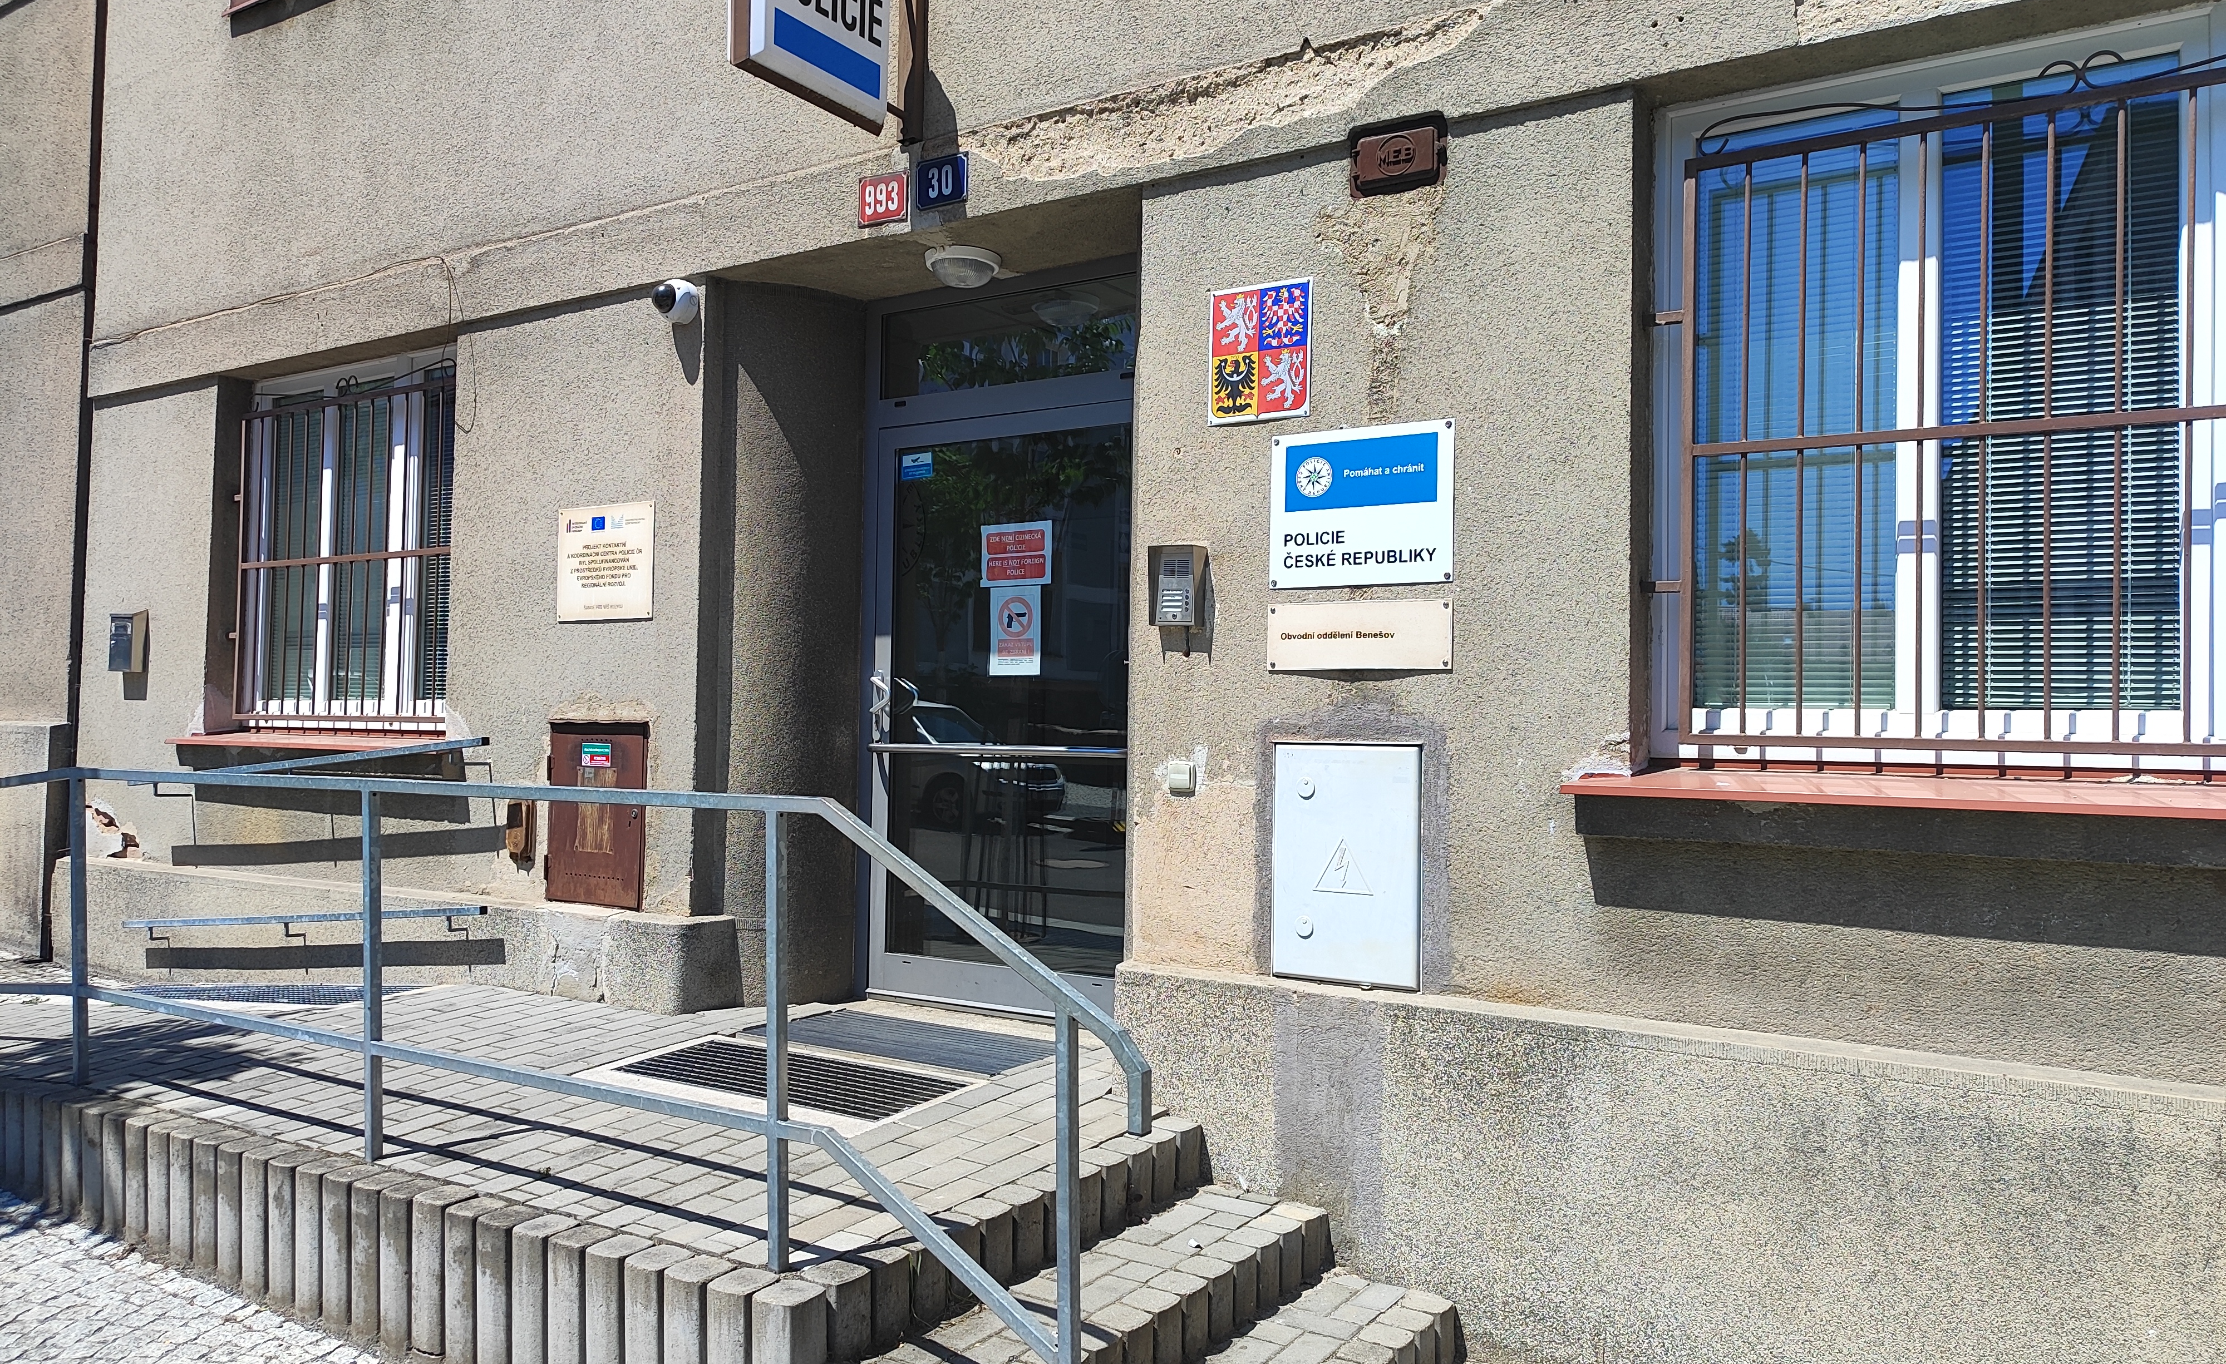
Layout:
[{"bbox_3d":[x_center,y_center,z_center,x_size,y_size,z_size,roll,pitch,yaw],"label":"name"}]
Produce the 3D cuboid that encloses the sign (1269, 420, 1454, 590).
[{"bbox_3d":[0.637,-0.451,3.975,0.500,0.404,0.020,0,-2,32],"label":"sign"}]

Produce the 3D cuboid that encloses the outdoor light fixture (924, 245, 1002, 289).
[{"bbox_3d":[-0.482,-1.331,5.002,0.252,0.100,0.252,1,-2,0],"label":"outdoor light fixture"}]

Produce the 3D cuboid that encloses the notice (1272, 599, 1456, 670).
[{"bbox_3d":[0.628,-0.115,3.952,0.505,0.175,0.015,0,-2,33],"label":"notice"}]

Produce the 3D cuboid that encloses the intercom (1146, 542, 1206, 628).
[{"bbox_3d":[0.176,-0.260,4.227,0.141,0.220,0.067,0,-2,32],"label":"intercom"}]

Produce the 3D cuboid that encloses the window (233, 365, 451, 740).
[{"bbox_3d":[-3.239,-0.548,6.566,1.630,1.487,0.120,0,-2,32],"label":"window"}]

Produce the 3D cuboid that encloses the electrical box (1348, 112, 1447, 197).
[{"bbox_3d":[0.715,-1.346,3.933,0.262,0.182,0.075,0,-2,33],"label":"electrical box"}]

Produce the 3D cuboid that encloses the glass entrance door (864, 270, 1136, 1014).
[{"bbox_3d":[-0.357,-0.129,5.214,1.260,2.480,0.090,0,-2,33],"label":"glass entrance door"}]

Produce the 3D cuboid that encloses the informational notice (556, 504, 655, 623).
[{"bbox_3d":[-1.803,-0.424,5.498,0.500,0.407,0.020,0,-2,32],"label":"informational notice"}]

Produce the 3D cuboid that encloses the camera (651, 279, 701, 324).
[{"bbox_3d":[-1.527,-1.320,5.330,0.143,0.145,0.131,0,-2,33],"label":"camera"}]

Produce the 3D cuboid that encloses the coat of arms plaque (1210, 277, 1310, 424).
[{"bbox_3d":[0.393,-0.884,4.146,0.303,0.366,0.020,0,-2,32],"label":"coat of arms plaque"}]

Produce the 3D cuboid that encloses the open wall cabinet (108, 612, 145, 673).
[{"bbox_3d":[-4.645,-0.188,7.268,0.220,0.290,0.070,0,-2,33],"label":"open wall cabinet"}]

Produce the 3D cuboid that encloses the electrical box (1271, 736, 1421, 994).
[{"bbox_3d":[0.621,0.465,3.986,0.408,0.613,0.100,0,-2,33],"label":"electrical box"}]

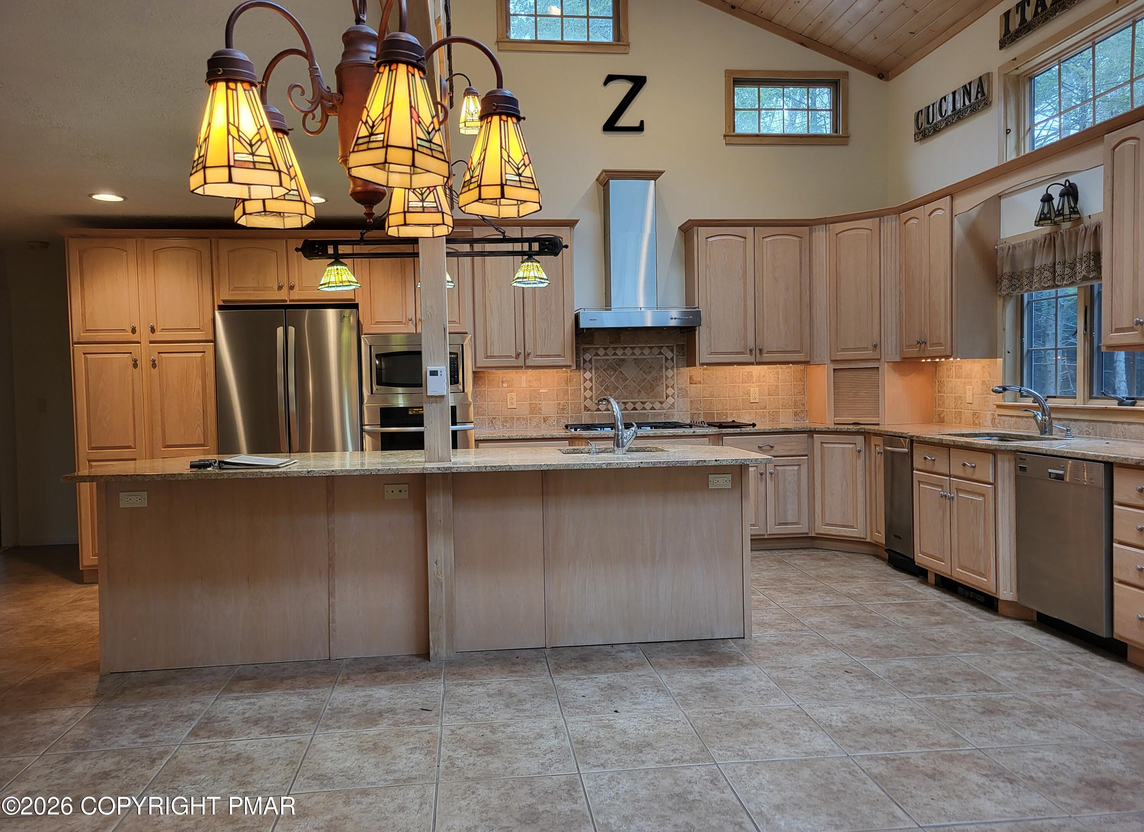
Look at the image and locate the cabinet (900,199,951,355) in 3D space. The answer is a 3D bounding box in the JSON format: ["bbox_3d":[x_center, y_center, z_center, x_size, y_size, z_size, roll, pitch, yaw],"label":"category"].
[{"bbox_3d":[2.604,-0.928,5.932,0.340,1.040,0.650,-1,2,-7],"label":"cabinet"}]

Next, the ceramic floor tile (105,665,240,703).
[{"bbox_3d":[-1.710,1.152,3.739,0.457,0.010,0.457,-1,2,-7],"label":"ceramic floor tile"}]

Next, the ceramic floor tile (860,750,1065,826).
[{"bbox_3d":[1.181,1.145,2.666,0.453,0.010,0.453,-1,2,-7],"label":"ceramic floor tile"}]

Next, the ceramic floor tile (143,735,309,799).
[{"bbox_3d":[-1.144,1.178,2.879,0.457,0.010,0.457,-1,2,-7],"label":"ceramic floor tile"}]

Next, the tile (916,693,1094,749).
[{"bbox_3d":[1.599,1.131,3.207,0.457,0.010,0.457,-1,2,-7],"label":"tile"}]

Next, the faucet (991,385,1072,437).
[{"bbox_3d":[2.528,-0.031,4.823,0.330,0.287,0.100,-1,2,5],"label":"faucet"}]

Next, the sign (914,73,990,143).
[{"bbox_3d":[2.637,-2.132,5.986,0.030,0.212,0.919,-1,2,-7],"label":"sign"}]

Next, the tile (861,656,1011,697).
[{"bbox_3d":[1.529,1.102,3.626,0.453,0.010,0.453,-1,2,-7],"label":"tile"}]

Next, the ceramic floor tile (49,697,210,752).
[{"bbox_3d":[-1.687,1.196,3.330,0.457,0.010,0.457,-1,2,-7],"label":"ceramic floor tile"}]

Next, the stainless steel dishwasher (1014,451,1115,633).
[{"bbox_3d":[2.656,0.595,4.198,0.590,0.790,0.600,-1,2,-7],"label":"stainless steel dishwasher"}]

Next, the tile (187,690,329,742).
[{"bbox_3d":[-1.218,1.184,3.392,0.457,0.010,0.457,-1,2,-7],"label":"tile"}]

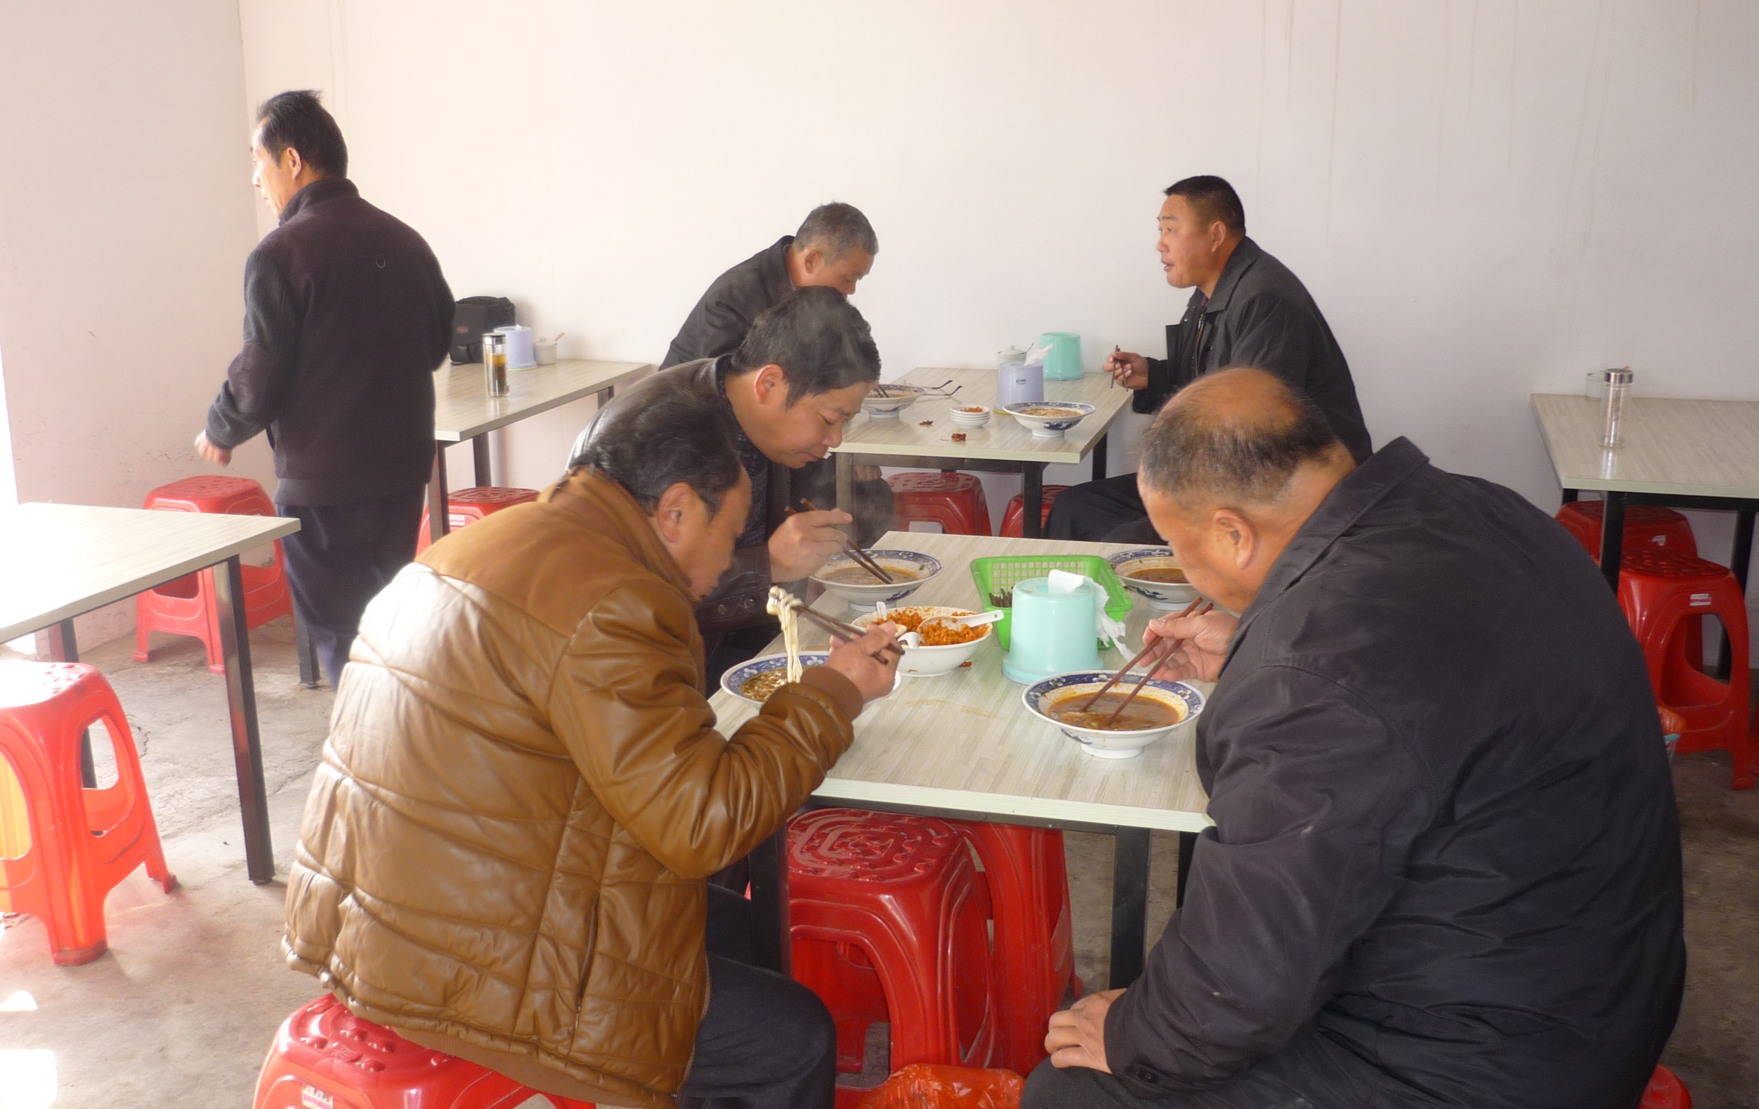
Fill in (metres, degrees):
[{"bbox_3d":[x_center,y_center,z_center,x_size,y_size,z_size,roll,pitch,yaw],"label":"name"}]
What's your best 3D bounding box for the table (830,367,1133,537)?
[{"bbox_3d":[0.294,-0.044,4.638,0.706,0.742,1.204,4,15,15],"label":"table"}]

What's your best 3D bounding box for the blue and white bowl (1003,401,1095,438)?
[{"bbox_3d":[0.414,-0.332,4.140,0.222,0.066,0.222,0,15,0],"label":"blue and white bowl"}]

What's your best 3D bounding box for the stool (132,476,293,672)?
[{"bbox_3d":[-1.926,0.051,4.835,0.332,0.480,0.332,7,16,24],"label":"stool"}]

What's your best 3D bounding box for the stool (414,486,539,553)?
[{"bbox_3d":[-1.094,0.070,4.756,0.332,0.480,0.332,6,16,22],"label":"stool"}]

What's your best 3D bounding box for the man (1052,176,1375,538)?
[{"bbox_3d":[0.826,-0.268,4.264,0.800,1.350,0.560,1,15,7],"label":"man"}]

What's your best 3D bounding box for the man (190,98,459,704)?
[{"bbox_3d":[-1.152,-0.199,3.653,0.400,1.570,0.500,13,20,42],"label":"man"}]

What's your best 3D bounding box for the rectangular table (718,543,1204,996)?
[{"bbox_3d":[0.211,0.485,2.622,0.706,0.742,1.204,3,15,14],"label":"rectangular table"}]

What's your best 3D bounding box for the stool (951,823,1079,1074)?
[{"bbox_3d":[0.154,0.578,2.796,0.335,0.475,0.335,4,15,16],"label":"stool"}]

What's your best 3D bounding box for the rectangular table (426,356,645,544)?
[{"bbox_3d":[-1.216,-0.111,4.934,0.700,0.750,1.190,4,15,16],"label":"rectangular table"}]

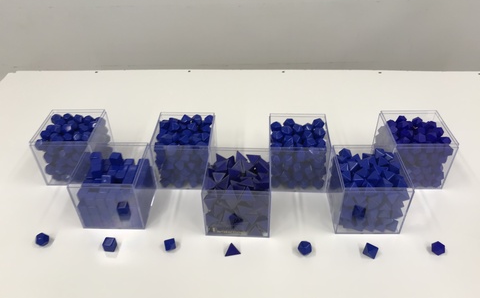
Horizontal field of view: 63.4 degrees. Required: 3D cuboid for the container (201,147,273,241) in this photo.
[{"bbox_3d":[-0.002,0.074,0.657,0.105,0.105,0.105,1,41,3],"label":"container"}]

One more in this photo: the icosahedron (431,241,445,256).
[{"bbox_3d":[0.302,0.151,0.592,0.021,0.019,0.021,1,38,2],"label":"icosahedron"}]

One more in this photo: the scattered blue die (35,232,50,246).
[{"bbox_3d":[-0.315,0.144,0.619,0.021,0.019,0.021,1,38,2],"label":"scattered blue die"}]

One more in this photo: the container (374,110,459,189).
[{"bbox_3d":[0.316,0.000,0.719,0.102,0.102,0.102,0,38,2],"label":"container"}]

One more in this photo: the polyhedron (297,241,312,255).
[{"bbox_3d":[0.104,0.159,0.621,0.021,0.018,0.021,-1,41,0],"label":"polyhedron"}]

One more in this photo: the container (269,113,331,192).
[{"bbox_3d":[0.106,0.006,0.716,0.102,0.102,0.102,1,38,3],"label":"container"}]

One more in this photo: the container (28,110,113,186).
[{"bbox_3d":[-0.312,-0.004,0.741,0.102,0.102,0.102,0,38,1],"label":"container"}]

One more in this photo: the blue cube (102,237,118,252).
[{"bbox_3d":[-0.212,0.157,0.635,0.015,0.015,0.015,5,41,7],"label":"blue cube"}]

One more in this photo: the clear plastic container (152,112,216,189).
[{"bbox_3d":[-0.101,0.005,0.739,0.105,0.105,0.105,1,41,3],"label":"clear plastic container"}]

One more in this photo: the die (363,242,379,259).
[{"bbox_3d":[0.199,0.155,0.592,0.021,0.016,0.020,1,38,2],"label":"die"}]

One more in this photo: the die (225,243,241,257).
[{"bbox_3d":[-0.013,0.149,0.602,0.025,0.020,0.021,-7,38,-8],"label":"die"}]

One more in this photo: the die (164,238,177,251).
[{"bbox_3d":[-0.113,0.156,0.632,0.018,0.017,0.018,8,42,11],"label":"die"}]

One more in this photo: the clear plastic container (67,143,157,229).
[{"bbox_3d":[-0.212,0.065,0.672,0.105,0.105,0.105,1,41,2],"label":"clear plastic container"}]

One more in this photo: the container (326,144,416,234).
[{"bbox_3d":[0.213,0.070,0.656,0.105,0.105,0.105,0,41,2],"label":"container"}]

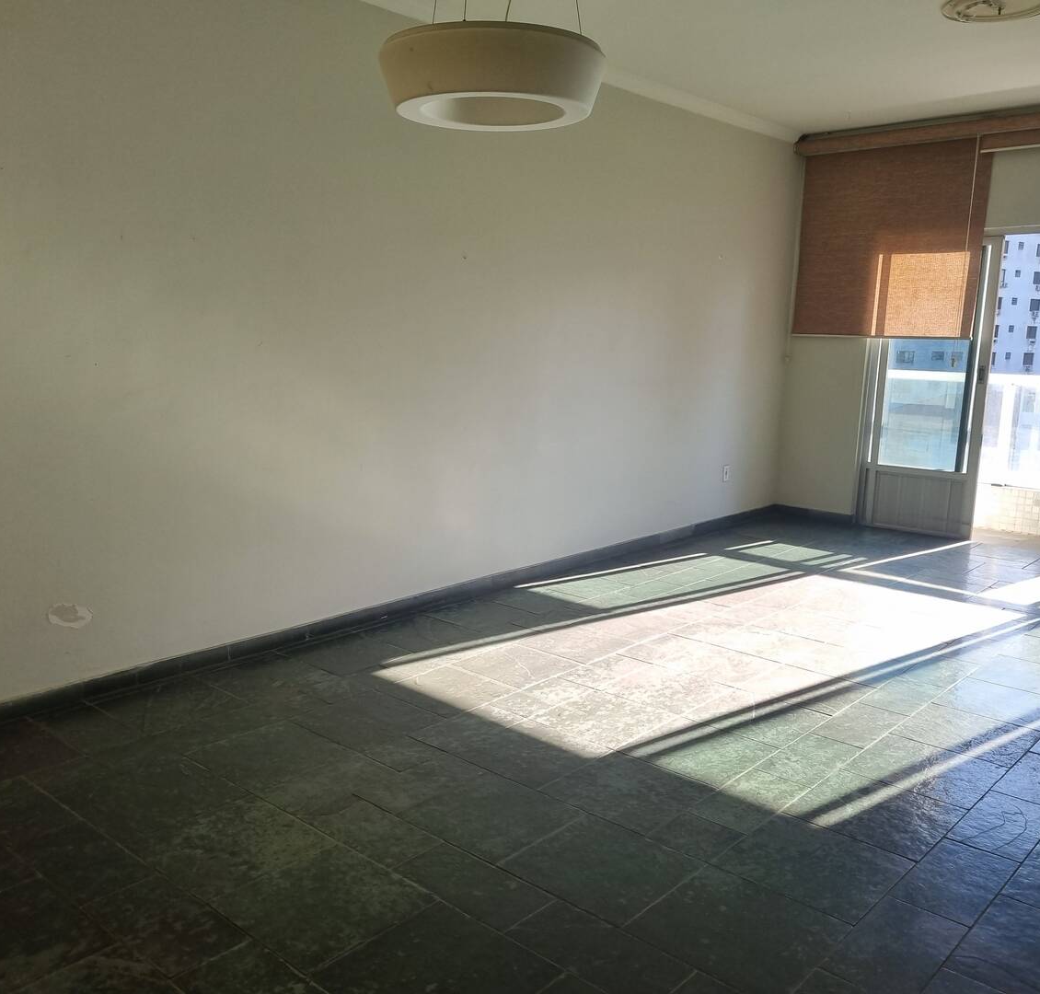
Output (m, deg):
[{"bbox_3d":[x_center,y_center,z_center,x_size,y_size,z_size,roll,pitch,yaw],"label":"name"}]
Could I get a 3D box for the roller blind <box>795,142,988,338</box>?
[{"bbox_3d":[2.545,-1.779,6.947,1.322,1.335,0.050,9,12,41],"label":"roller blind"}]

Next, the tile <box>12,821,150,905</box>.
[{"bbox_3d":[-1.107,0.924,2.511,0.398,0.012,0.192,9,12,41],"label":"tile"}]

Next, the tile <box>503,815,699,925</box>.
[{"bbox_3d":[0.211,0.950,2.559,0.391,0.012,0.373,9,12,41],"label":"tile"}]

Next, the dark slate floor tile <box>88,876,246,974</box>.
[{"bbox_3d":[-0.822,0.993,2.314,0.401,0.012,0.202,9,13,41],"label":"dark slate floor tile"}]

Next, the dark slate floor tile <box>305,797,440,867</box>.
[{"bbox_3d":[-0.421,0.926,2.760,0.401,0.012,0.202,9,13,41],"label":"dark slate floor tile"}]

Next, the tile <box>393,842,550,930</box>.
[{"bbox_3d":[-0.123,0.996,2.545,0.403,0.012,0.198,10,13,41],"label":"tile"}]

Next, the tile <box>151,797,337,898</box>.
[{"bbox_3d":[-0.751,0.919,2.601,0.384,0.012,0.399,9,12,41],"label":"tile"}]

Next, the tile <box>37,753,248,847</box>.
[{"bbox_3d":[-1.052,0.869,2.861,0.411,0.012,0.406,9,12,41],"label":"tile"}]

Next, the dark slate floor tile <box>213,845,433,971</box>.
[{"bbox_3d":[-0.477,0.983,2.409,0.400,0.012,0.400,9,13,41],"label":"dark slate floor tile"}]

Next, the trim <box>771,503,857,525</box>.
[{"bbox_3d":[2.252,0.135,7.618,0.618,0.066,0.018,10,13,41],"label":"trim"}]

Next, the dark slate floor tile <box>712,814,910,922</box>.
[{"bbox_3d":[0.773,0.970,2.624,0.400,0.012,0.400,9,13,41],"label":"dark slate floor tile"}]

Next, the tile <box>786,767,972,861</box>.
[{"bbox_3d":[1.031,0.917,2.888,0.388,0.012,0.404,9,12,41],"label":"tile"}]

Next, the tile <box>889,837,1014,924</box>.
[{"bbox_3d":[1.148,1.008,2.608,0.198,0.012,0.405,10,13,41],"label":"tile"}]

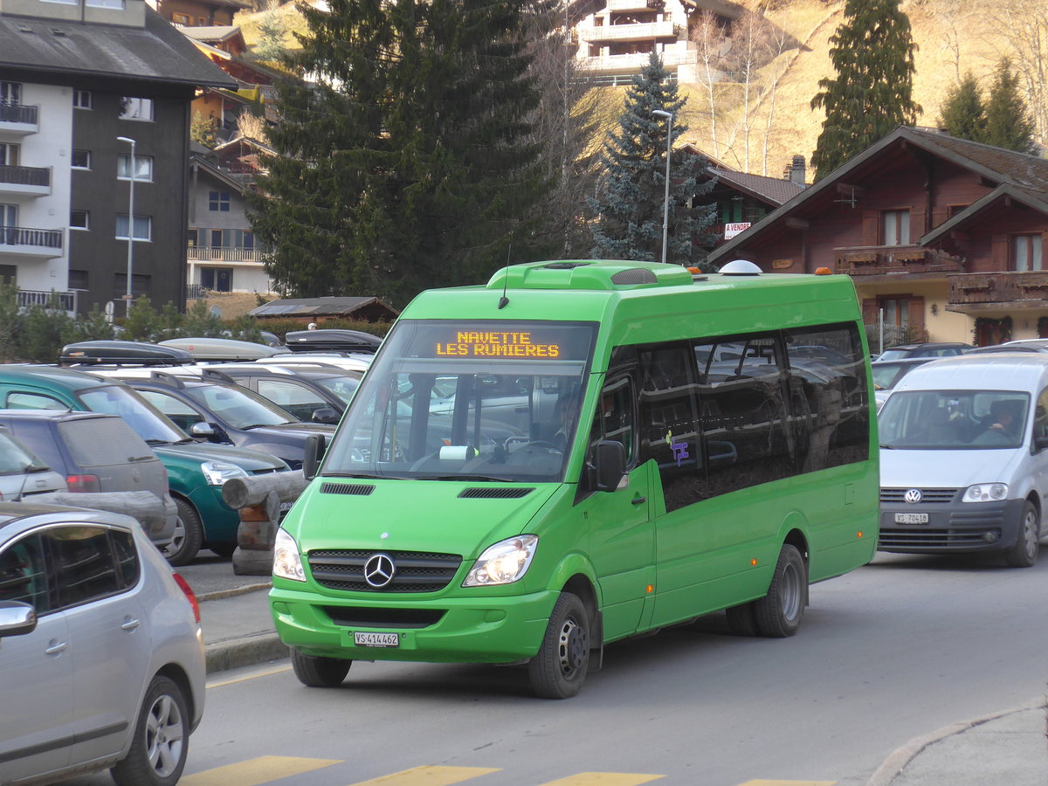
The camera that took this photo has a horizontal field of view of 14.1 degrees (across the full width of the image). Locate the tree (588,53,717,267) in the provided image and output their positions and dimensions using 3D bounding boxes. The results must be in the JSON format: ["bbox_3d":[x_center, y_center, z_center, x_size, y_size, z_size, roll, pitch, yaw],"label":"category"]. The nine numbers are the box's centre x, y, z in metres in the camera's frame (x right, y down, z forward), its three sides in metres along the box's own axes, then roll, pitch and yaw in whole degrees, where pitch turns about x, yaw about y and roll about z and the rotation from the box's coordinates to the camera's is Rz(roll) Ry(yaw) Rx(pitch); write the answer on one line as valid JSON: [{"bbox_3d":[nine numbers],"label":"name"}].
[{"bbox_3d":[3.773,-5.500,125.000,4.100,9.100,4.100,1,-3,0],"label":"tree"}]

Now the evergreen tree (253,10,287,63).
[{"bbox_3d":[-23.943,-33.545,400.000,3.200,5.200,3.200,1,-3,0],"label":"evergreen tree"}]

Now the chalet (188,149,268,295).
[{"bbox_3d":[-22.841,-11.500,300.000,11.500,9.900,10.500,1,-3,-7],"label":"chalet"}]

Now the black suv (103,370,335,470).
[{"bbox_3d":[-3.380,0.620,41.100,4.350,1.690,1.850,1,2,23],"label":"black suv"}]

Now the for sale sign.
[{"bbox_3d":[9.510,-7.166,188.000,1.270,0.720,0.040,-1,-3,29],"label":"for sale sign"}]

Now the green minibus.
[{"bbox_3d":[0.478,0.451,30.269,2.150,2.830,7.380,1,3,23],"label":"green minibus"}]

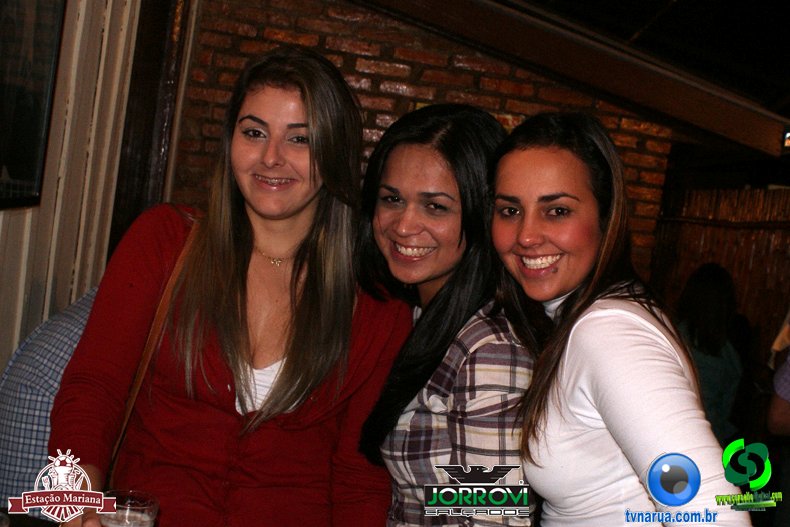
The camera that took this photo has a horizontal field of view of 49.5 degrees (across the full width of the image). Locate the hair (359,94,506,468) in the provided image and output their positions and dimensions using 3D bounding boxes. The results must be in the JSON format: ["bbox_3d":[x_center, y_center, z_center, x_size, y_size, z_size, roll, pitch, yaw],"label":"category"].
[{"bbox_3d":[0.050,0.032,1.200,0.215,0.510,0.240,10,1,15],"label":"hair"}]

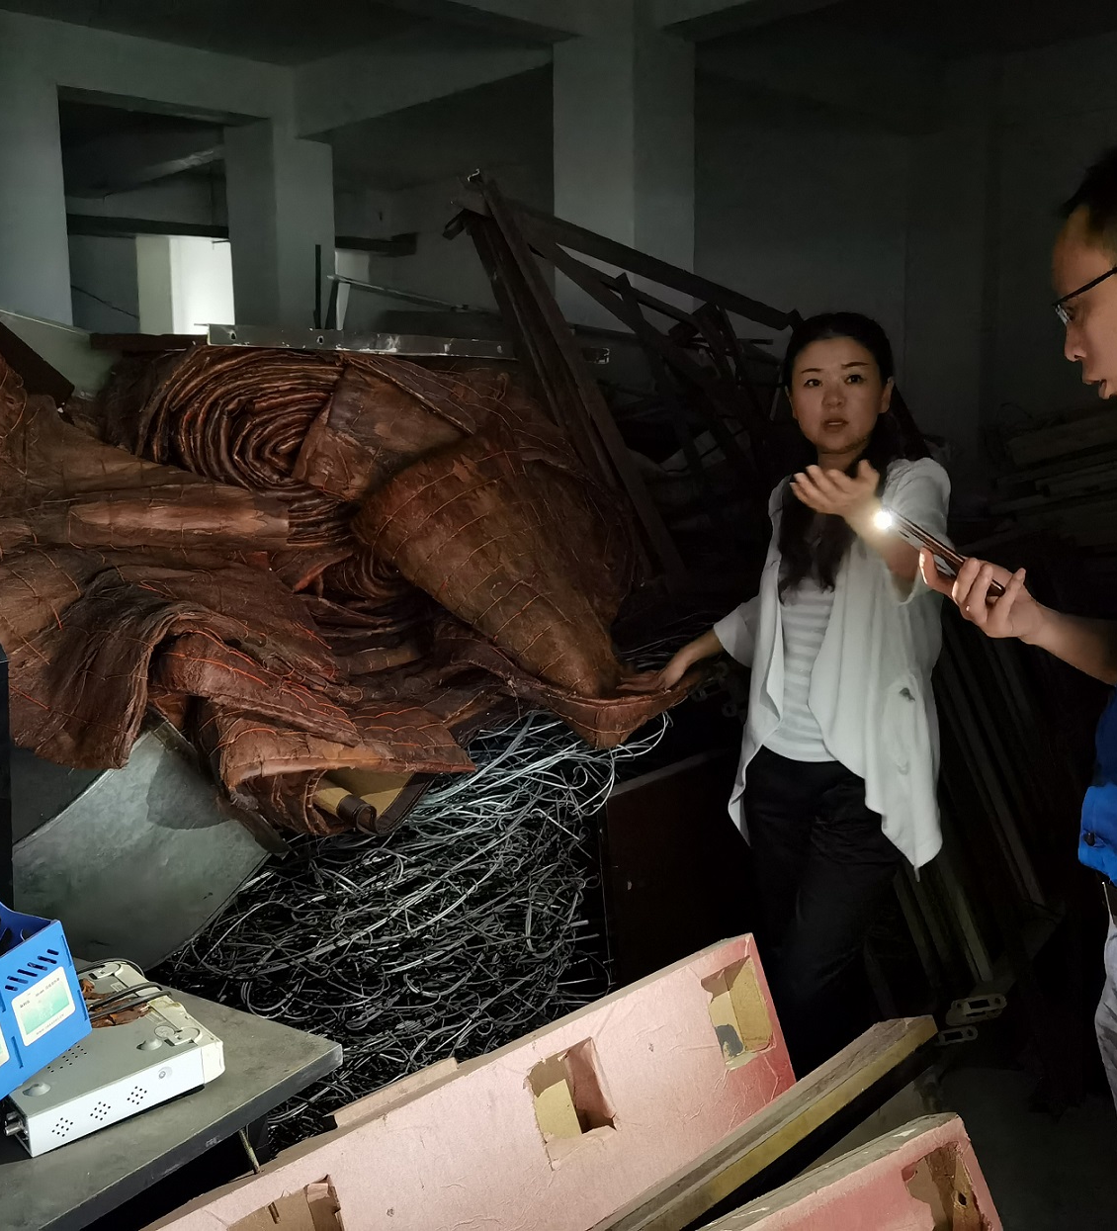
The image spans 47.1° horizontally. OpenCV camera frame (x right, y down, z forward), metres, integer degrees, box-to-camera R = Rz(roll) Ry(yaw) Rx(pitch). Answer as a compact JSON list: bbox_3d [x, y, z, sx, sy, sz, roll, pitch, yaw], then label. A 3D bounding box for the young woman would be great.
[{"bbox_3d":[0.360,0.347,1.978,0.448,1.625,0.616,2,8,20],"label":"young woman"}]

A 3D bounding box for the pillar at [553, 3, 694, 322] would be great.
[{"bbox_3d":[0.310,-1.106,6.107,0.410,3.400,0.540,-8,10,-42],"label":"pillar"}]

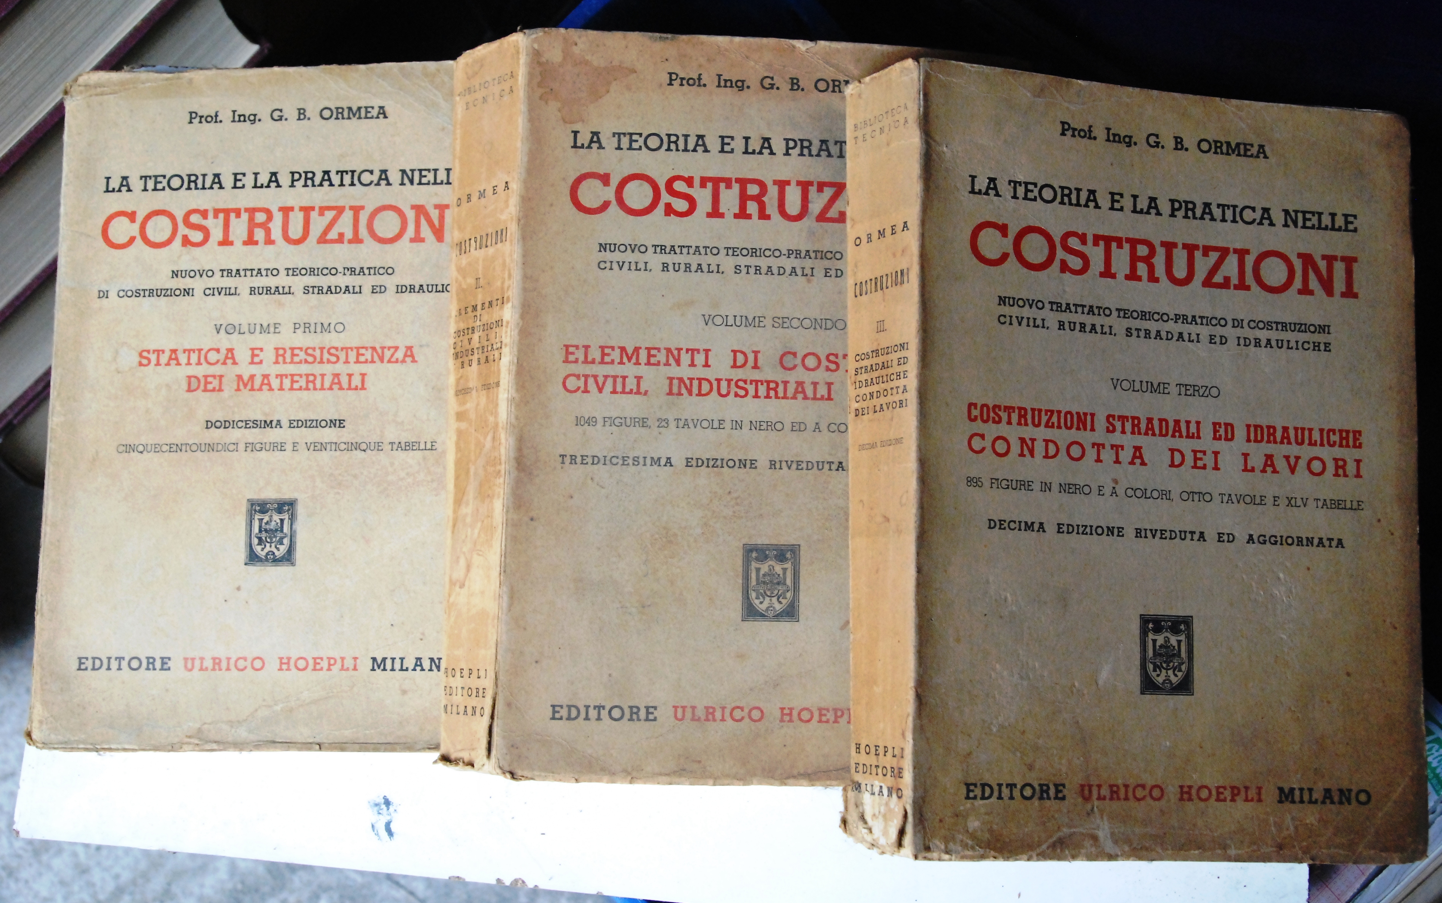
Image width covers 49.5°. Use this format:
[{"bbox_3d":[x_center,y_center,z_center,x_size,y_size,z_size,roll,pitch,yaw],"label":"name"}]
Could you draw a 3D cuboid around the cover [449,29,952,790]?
[{"bbox_3d":[0.011,-0.014,0.536,0.195,0.042,0.248,2,82,-3],"label":"cover"}]

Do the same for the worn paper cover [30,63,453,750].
[{"bbox_3d":[-0.158,-0.018,0.584,0.179,0.033,0.248,-1,83,4],"label":"worn paper cover"}]

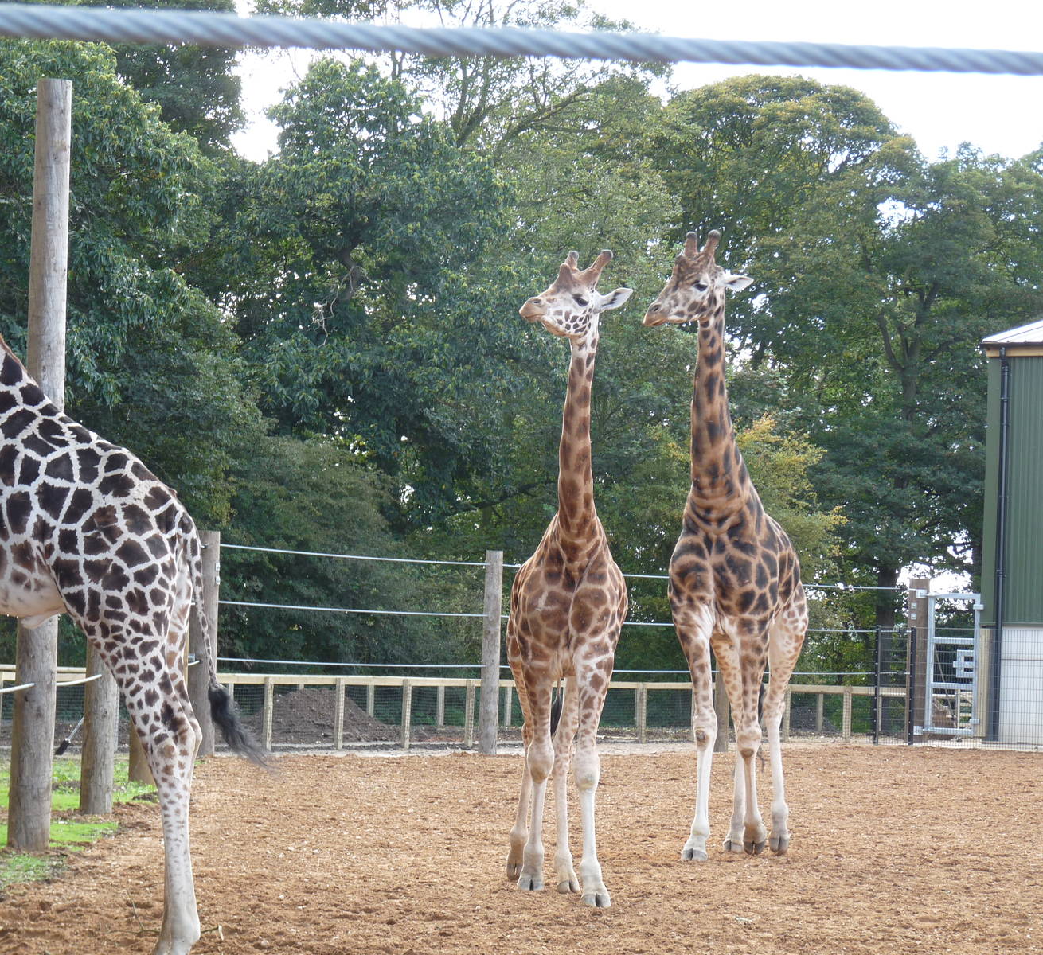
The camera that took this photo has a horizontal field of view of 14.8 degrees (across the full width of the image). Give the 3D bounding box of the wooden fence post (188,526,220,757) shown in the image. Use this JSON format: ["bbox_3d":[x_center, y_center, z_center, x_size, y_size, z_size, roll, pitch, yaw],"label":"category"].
[{"bbox_3d":[-4.105,2.164,52.062,0.350,2.940,0.350,2,-2,0],"label":"wooden fence post"}]

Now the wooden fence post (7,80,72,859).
[{"bbox_3d":[-3.475,-0.102,29.118,0.290,5.600,0.290,2,-2,0],"label":"wooden fence post"}]

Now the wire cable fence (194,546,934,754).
[{"bbox_3d":[1.477,2.729,61.058,0.250,2.850,21.000,0,-3,31],"label":"wire cable fence"}]

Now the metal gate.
[{"bbox_3d":[7.520,3.256,70.000,0.980,2.500,0.120,1,-2,10],"label":"metal gate"}]

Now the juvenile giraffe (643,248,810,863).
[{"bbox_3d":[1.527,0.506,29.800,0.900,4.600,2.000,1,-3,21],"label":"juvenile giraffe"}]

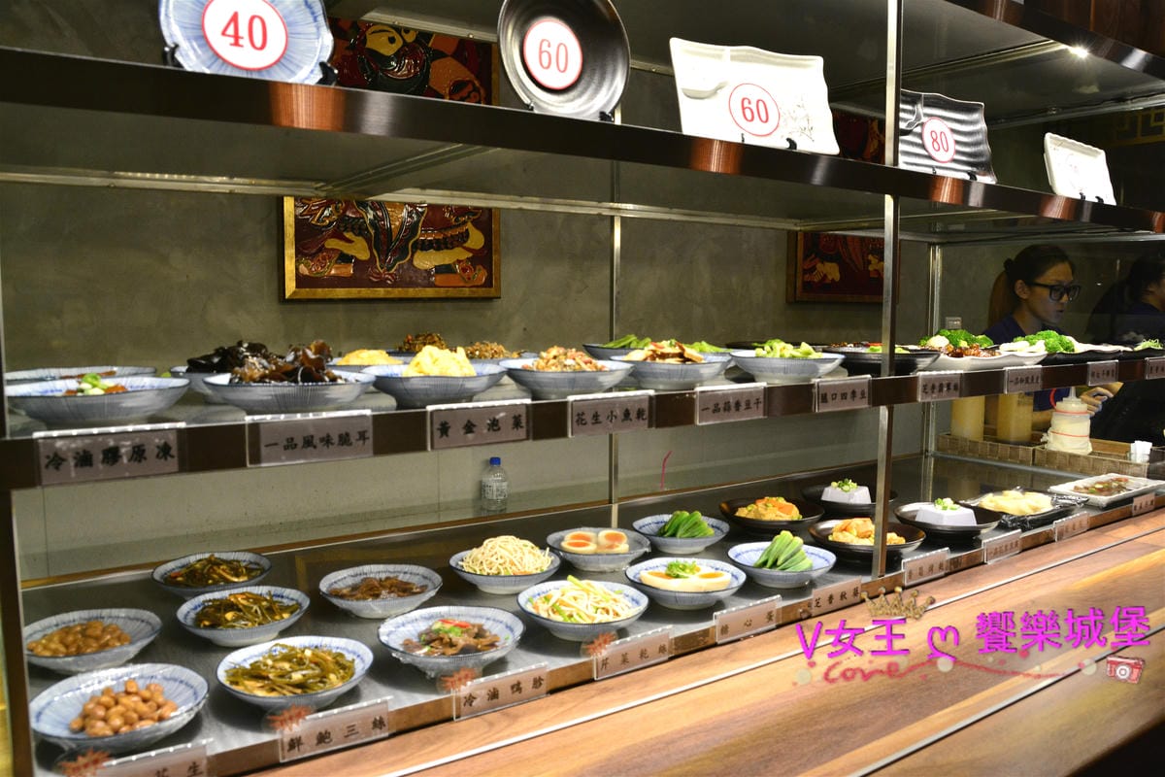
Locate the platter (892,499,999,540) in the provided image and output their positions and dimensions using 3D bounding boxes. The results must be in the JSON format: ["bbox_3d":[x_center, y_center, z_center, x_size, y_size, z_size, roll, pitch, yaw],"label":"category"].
[{"bbox_3d":[0.655,0.234,1.571,0.185,0.058,0.185,-4,7,-33],"label":"platter"}]

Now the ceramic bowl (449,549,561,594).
[{"bbox_3d":[-0.113,0.270,1.280,0.163,0.038,0.163,0,6,0],"label":"ceramic bowl"}]

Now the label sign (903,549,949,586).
[{"bbox_3d":[0.544,0.282,1.390,0.119,0.042,0.008,-4,7,-33],"label":"label sign"}]

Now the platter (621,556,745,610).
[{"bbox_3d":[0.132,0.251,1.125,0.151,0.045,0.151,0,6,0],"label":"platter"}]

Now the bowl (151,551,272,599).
[{"bbox_3d":[-0.518,0.271,1.228,0.163,0.038,0.163,0,6,0],"label":"bowl"}]

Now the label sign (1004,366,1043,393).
[{"bbox_3d":[0.764,-0.016,1.519,0.119,0.042,0.008,-4,7,-33],"label":"label sign"}]

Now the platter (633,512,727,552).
[{"bbox_3d":[0.167,0.249,1.474,0.162,0.038,0.162,0,6,0],"label":"platter"}]

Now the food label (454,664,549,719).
[{"bbox_3d":[-0.087,0.330,0.952,0.118,0.038,0.010,-4,7,-34],"label":"food label"}]

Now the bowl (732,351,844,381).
[{"bbox_3d":[0.272,-0.030,1.160,0.149,0.036,0.149,0,6,0],"label":"bowl"}]

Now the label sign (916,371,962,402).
[{"bbox_3d":[0.558,-0.004,1.358,0.120,0.044,0.010,-4,7,-34],"label":"label sign"}]

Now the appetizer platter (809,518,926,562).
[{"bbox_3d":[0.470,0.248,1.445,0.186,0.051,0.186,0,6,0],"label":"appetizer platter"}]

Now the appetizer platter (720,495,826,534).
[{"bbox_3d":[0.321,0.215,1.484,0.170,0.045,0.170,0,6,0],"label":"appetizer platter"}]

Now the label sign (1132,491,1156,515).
[{"bbox_3d":[1.066,0.222,1.657,0.093,0.036,0.010,-4,7,-33],"label":"label sign"}]

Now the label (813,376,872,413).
[{"bbox_3d":[0.364,0.008,1.225,0.119,0.042,0.008,-4,7,-33],"label":"label"}]

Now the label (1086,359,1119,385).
[{"bbox_3d":[0.901,-0.027,1.512,0.106,0.038,0.010,-4,7,-33],"label":"label"}]

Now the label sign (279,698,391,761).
[{"bbox_3d":[-0.237,0.331,0.851,0.117,0.038,0.010,-4,7,-34],"label":"label sign"}]

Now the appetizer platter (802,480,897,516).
[{"bbox_3d":[0.517,0.211,1.693,0.181,0.079,0.181,-4,7,-34],"label":"appetizer platter"}]

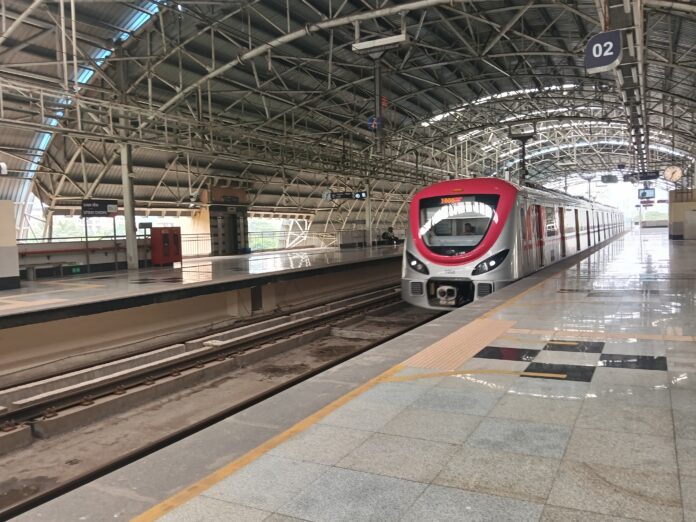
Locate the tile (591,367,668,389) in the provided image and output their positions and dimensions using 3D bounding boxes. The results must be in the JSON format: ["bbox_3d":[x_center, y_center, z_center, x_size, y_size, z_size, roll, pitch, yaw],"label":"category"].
[{"bbox_3d":[2.555,1.064,4.926,0.600,0.020,0.600,-1,4,29],"label":"tile"}]

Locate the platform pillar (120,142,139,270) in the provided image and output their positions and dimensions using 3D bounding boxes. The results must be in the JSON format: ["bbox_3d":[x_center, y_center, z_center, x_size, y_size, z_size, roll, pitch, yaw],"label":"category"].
[{"bbox_3d":[-9.661,-2.409,24.064,0.350,5.600,0.290,-1,4,29],"label":"platform pillar"}]

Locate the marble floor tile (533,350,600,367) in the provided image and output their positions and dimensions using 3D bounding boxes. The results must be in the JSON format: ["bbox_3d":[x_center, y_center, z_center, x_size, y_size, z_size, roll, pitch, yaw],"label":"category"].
[{"bbox_3d":[2.321,1.029,5.741,0.600,0.020,0.600,-1,4,29],"label":"marble floor tile"}]

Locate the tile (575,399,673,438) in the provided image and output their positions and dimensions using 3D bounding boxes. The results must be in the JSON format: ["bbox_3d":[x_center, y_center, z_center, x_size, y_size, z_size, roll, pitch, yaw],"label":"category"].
[{"bbox_3d":[1.974,1.144,3.879,0.600,0.020,0.600,-1,4,29],"label":"tile"}]

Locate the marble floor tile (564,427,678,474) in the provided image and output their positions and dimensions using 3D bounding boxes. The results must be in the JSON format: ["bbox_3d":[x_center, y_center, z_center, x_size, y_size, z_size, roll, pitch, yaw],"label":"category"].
[{"bbox_3d":[1.684,1.184,3.356,0.600,0.020,0.600,-1,4,29],"label":"marble floor tile"}]

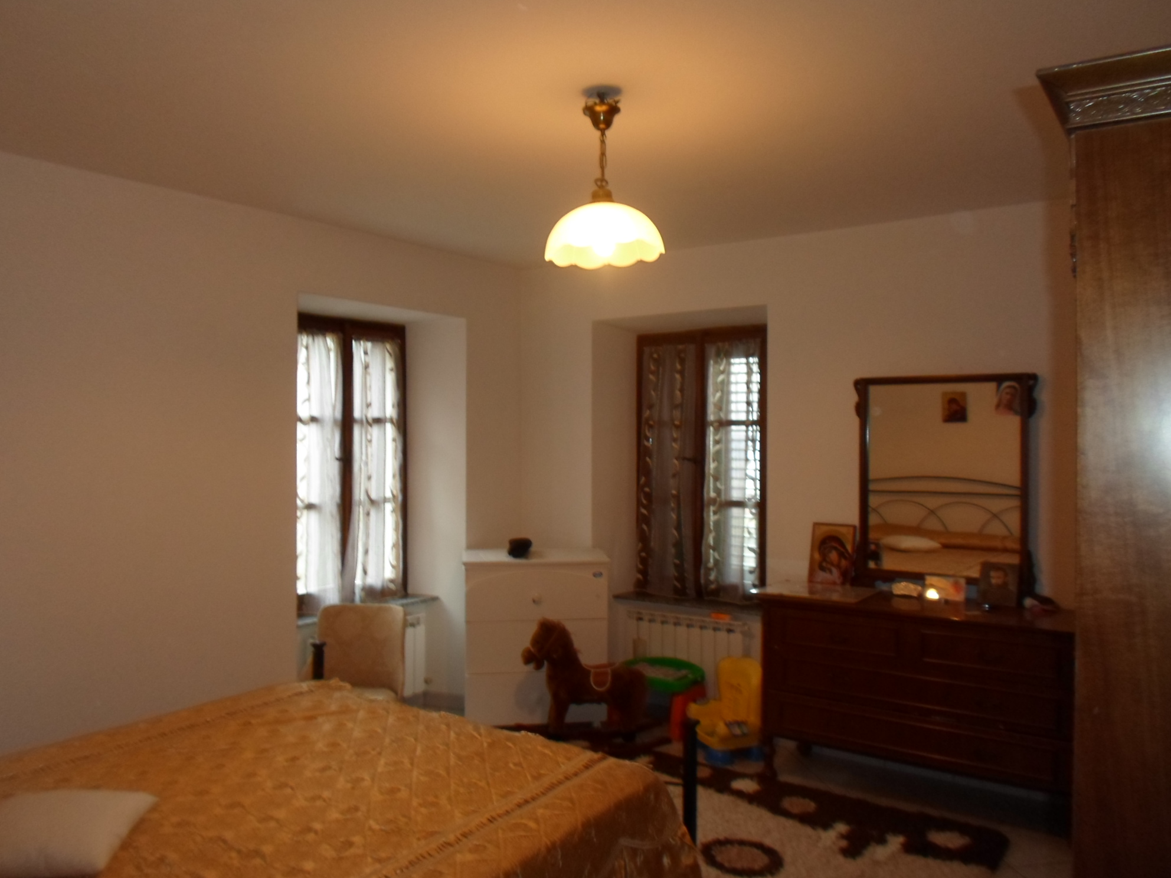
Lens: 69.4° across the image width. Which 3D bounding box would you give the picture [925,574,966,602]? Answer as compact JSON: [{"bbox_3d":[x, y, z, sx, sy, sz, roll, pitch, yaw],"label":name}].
[{"bbox_3d":[1.600,0.663,3.760,0.168,0.108,0.020,0,-8,33],"label":"picture"}]

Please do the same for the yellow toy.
[{"bbox_3d":[0.700,1.307,4.190,0.340,0.485,0.320,0,0,-21],"label":"yellow toy"}]

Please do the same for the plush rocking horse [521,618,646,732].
[{"bbox_3d":[0.010,1.236,4.340,0.740,0.630,0.280,0,0,-3],"label":"plush rocking horse"}]

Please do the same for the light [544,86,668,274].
[{"bbox_3d":[0.055,-0.772,2.470,0.350,0.485,0.350,0,0,0],"label":"light"}]

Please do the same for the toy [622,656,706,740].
[{"bbox_3d":[0.395,1.390,4.575,0.490,0.320,0.390,0,0,33],"label":"toy"}]

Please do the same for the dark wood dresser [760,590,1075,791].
[{"bbox_3d":[1.464,1.132,3.700,1.300,0.836,0.450,0,0,33],"label":"dark wood dresser"}]

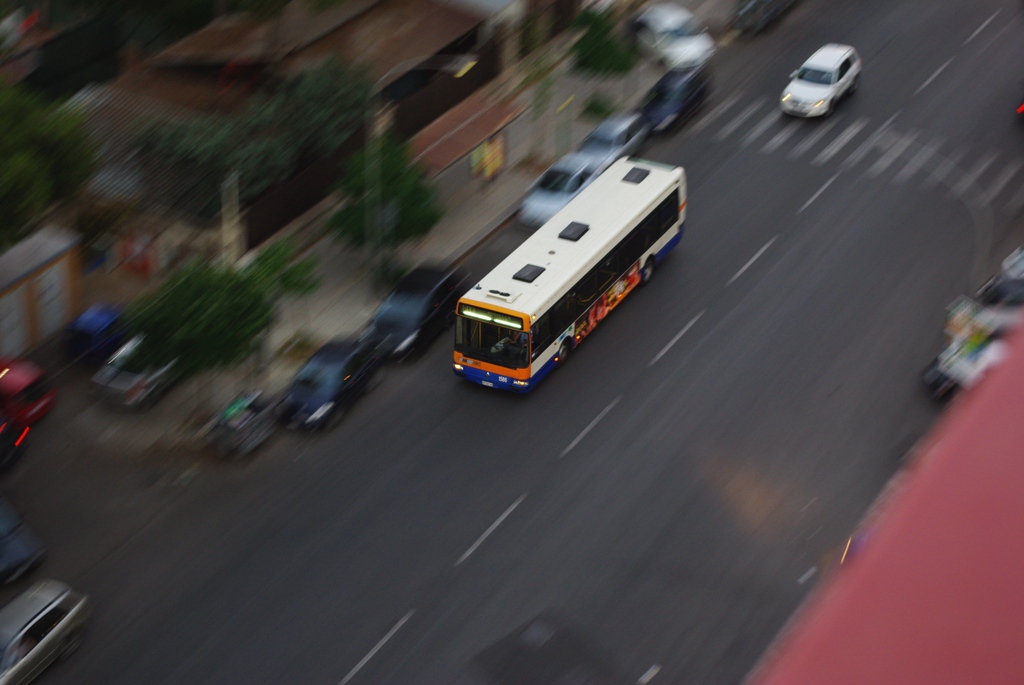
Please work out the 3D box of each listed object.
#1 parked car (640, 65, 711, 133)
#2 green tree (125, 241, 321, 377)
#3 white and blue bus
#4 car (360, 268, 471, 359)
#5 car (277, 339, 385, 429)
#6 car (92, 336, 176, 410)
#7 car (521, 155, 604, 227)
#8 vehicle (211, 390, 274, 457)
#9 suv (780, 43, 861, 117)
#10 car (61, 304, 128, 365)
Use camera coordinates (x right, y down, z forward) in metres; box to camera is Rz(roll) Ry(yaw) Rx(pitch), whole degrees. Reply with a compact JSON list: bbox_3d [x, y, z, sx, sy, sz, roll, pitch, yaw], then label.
[{"bbox_3d":[6.008,-9.225,88.566,1.680,1.440,4.000,14,32,24],"label":"parked car"},{"bbox_3d":[-8.594,-0.686,69.291,4.800,3.800,4.800,0,29,0],"label":"green tree"},{"bbox_3d":[2.130,-2.324,74.430,2.480,2.970,11.900,14,32,24],"label":"white and blue bus"},{"bbox_3d":[-3.043,-1.033,73.617,1.730,1.460,4.150,14,32,24],"label":"car"},{"bbox_3d":[-5.296,1.081,68.547,1.690,1.460,3.850,16,32,23],"label":"car"},{"bbox_3d":[-10.570,0.474,69.345,1.670,1.430,3.850,16,32,23],"label":"car"},{"bbox_3d":[1.787,-5.238,80.188,1.640,1.470,3.600,16,32,23],"label":"car"},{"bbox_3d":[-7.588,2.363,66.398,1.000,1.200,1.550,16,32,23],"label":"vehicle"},{"bbox_3d":[11.931,-10.205,90.123,1.800,1.680,4.450,14,32,24],"label":"suv"},{"bbox_3d":[-12.000,-0.517,71.013,1.500,1.440,3.400,16,32,23],"label":"car"}]

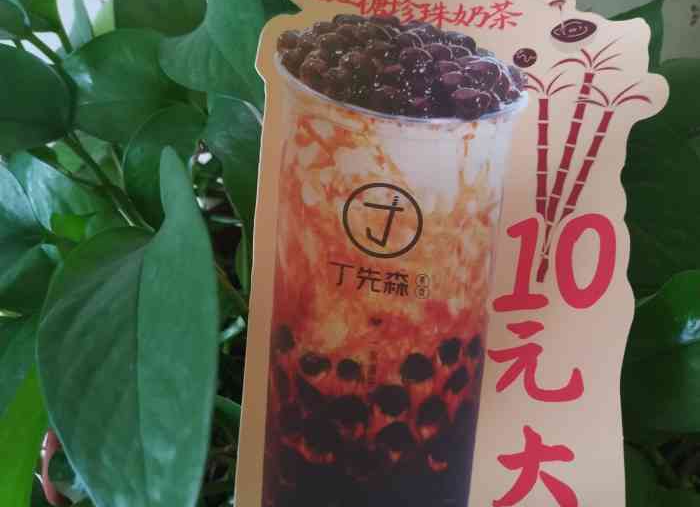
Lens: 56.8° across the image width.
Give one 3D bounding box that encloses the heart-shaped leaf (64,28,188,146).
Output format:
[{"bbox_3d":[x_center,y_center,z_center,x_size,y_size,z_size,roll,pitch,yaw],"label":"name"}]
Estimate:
[{"bbox_3d":[-0.147,-0.110,0.430,0.084,0.077,0.035,8,-15,-6],"label":"heart-shaped leaf"}]

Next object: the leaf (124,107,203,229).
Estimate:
[{"bbox_3d":[-0.115,-0.052,0.400,0.055,0.085,0.026,7,-9,-7],"label":"leaf"}]

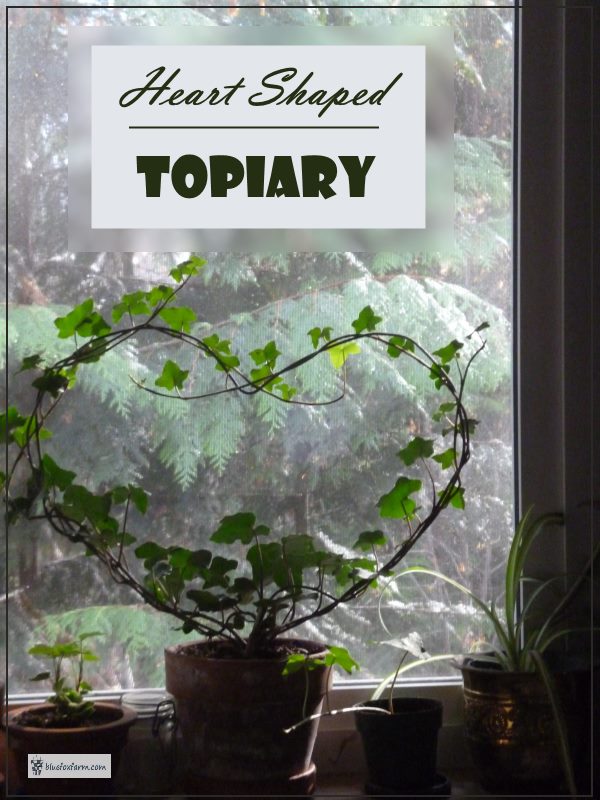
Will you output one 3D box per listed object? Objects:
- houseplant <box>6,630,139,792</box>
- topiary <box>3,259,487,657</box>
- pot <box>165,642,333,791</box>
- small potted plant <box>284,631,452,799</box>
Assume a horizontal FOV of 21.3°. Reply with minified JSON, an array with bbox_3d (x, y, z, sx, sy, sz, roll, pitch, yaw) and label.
[{"bbox_3d":[-0.217,0.303,1.512,0.126,0.170,0.126,0,0,-6],"label":"houseplant"},{"bbox_3d":[-0.051,0.053,1.460,0.440,0.370,0.180,0,0,-11],"label":"topiary"},{"bbox_3d":[-0.051,0.318,1.576,0.164,0.143,0.164,0,0,0],"label":"pot"},{"bbox_3d":[0.043,0.310,1.561,0.166,0.156,0.133,0,0,0],"label":"small potted plant"}]

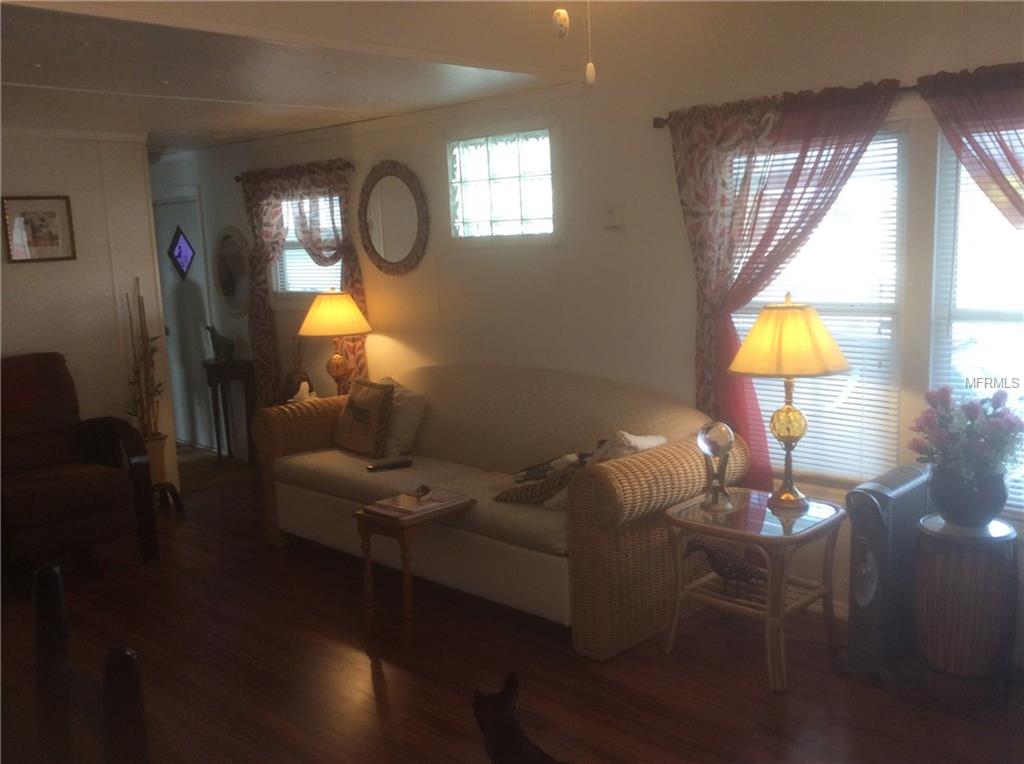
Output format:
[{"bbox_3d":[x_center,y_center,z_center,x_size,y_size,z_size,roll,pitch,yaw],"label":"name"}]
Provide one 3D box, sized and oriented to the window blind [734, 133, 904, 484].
[{"bbox_3d":[1.102,-0.247,3.497,0.650,1.241,0.051,6,12,44],"label":"window blind"}]

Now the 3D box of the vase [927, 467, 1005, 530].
[{"bbox_3d":[1.425,0.352,2.937,0.242,0.184,0.242,6,12,44],"label":"vase"}]

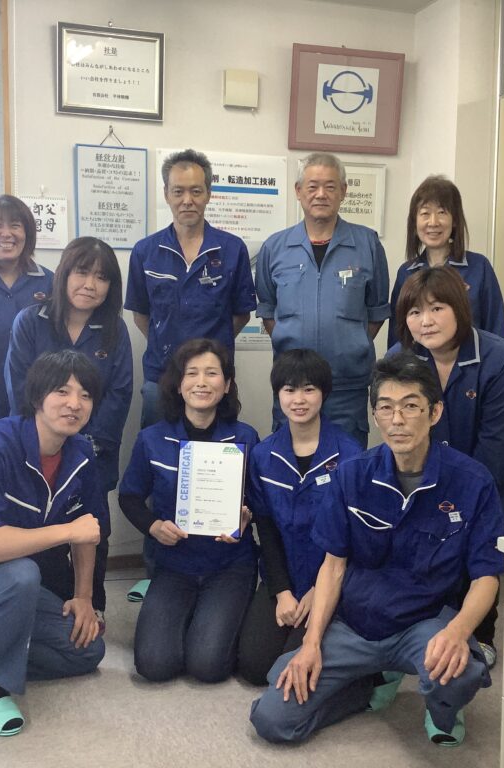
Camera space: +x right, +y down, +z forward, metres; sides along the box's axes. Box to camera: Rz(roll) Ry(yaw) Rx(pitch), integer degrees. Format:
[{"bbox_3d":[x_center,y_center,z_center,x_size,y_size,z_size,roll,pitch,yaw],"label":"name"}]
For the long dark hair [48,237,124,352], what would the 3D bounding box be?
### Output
[{"bbox_3d":[-0.509,-0.274,2.840,0.225,0.350,0.220,7,11,-16],"label":"long dark hair"}]

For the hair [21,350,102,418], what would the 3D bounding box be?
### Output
[{"bbox_3d":[-0.575,-0.002,2.770,0.235,0.195,0.225,-1,5,-16],"label":"hair"}]

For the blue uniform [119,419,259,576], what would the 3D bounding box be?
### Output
[{"bbox_3d":[-0.212,0.372,3.060,0.440,0.480,0.270,0,5,0],"label":"blue uniform"}]

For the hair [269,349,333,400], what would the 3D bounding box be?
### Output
[{"bbox_3d":[0.158,-0.028,2.980,0.205,0.175,0.215,1,7,3],"label":"hair"}]

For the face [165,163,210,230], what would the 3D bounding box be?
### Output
[{"bbox_3d":[-0.243,-0.709,3.450,0.160,0.235,0.150,0,5,-5],"label":"face"}]

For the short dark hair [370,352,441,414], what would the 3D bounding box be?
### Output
[{"bbox_3d":[0.414,-0.004,2.460,0.185,0.165,0.210,2,5,19],"label":"short dark hair"}]

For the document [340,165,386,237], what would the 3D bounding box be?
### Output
[{"bbox_3d":[0.419,-0.854,4.231,0.439,0.337,0.025,-1,5,-19],"label":"document"}]

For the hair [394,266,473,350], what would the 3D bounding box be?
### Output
[{"bbox_3d":[0.532,-0.222,2.690,0.220,0.240,0.225,-5,8,26],"label":"hair"}]

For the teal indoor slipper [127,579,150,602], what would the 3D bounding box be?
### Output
[{"bbox_3d":[-0.393,0.798,3.687,0.095,0.076,0.250,2,5,25],"label":"teal indoor slipper"}]

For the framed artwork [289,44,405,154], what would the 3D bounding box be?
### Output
[{"bbox_3d":[0.428,-1.288,4.150,0.545,0.470,0.030,-1,12,-19],"label":"framed artwork"}]

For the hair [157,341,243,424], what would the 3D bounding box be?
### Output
[{"bbox_3d":[-0.173,-0.008,3.050,0.250,0.265,0.230,0,5,-2],"label":"hair"}]

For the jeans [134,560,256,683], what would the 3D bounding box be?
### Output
[{"bbox_3d":[-0.191,0.717,3.050,0.380,0.390,0.480,1,4,2],"label":"jeans"}]

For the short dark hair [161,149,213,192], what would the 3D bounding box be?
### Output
[{"bbox_3d":[-0.244,-0.792,3.420,0.190,0.165,0.200,0,4,-4],"label":"short dark hair"}]

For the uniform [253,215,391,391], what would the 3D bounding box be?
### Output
[{"bbox_3d":[0.265,-0.300,3.500,0.500,0.660,0.290,0,4,2],"label":"uniform"}]

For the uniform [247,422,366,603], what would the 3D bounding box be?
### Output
[{"bbox_3d":[0.172,0.411,3.000,0.380,0.550,0.280,1,10,10],"label":"uniform"}]

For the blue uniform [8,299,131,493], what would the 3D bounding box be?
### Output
[{"bbox_3d":[-0.616,0.039,3.080,0.430,0.600,0.320,0,18,-10],"label":"blue uniform"}]

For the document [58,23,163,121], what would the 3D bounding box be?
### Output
[{"bbox_3d":[-0.590,-1.303,3.830,0.442,0.362,0.025,-2,6,-19],"label":"document"}]

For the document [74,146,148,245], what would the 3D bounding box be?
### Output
[{"bbox_3d":[-0.595,-0.790,3.882,0.304,0.424,0.020,-1,5,-19],"label":"document"}]

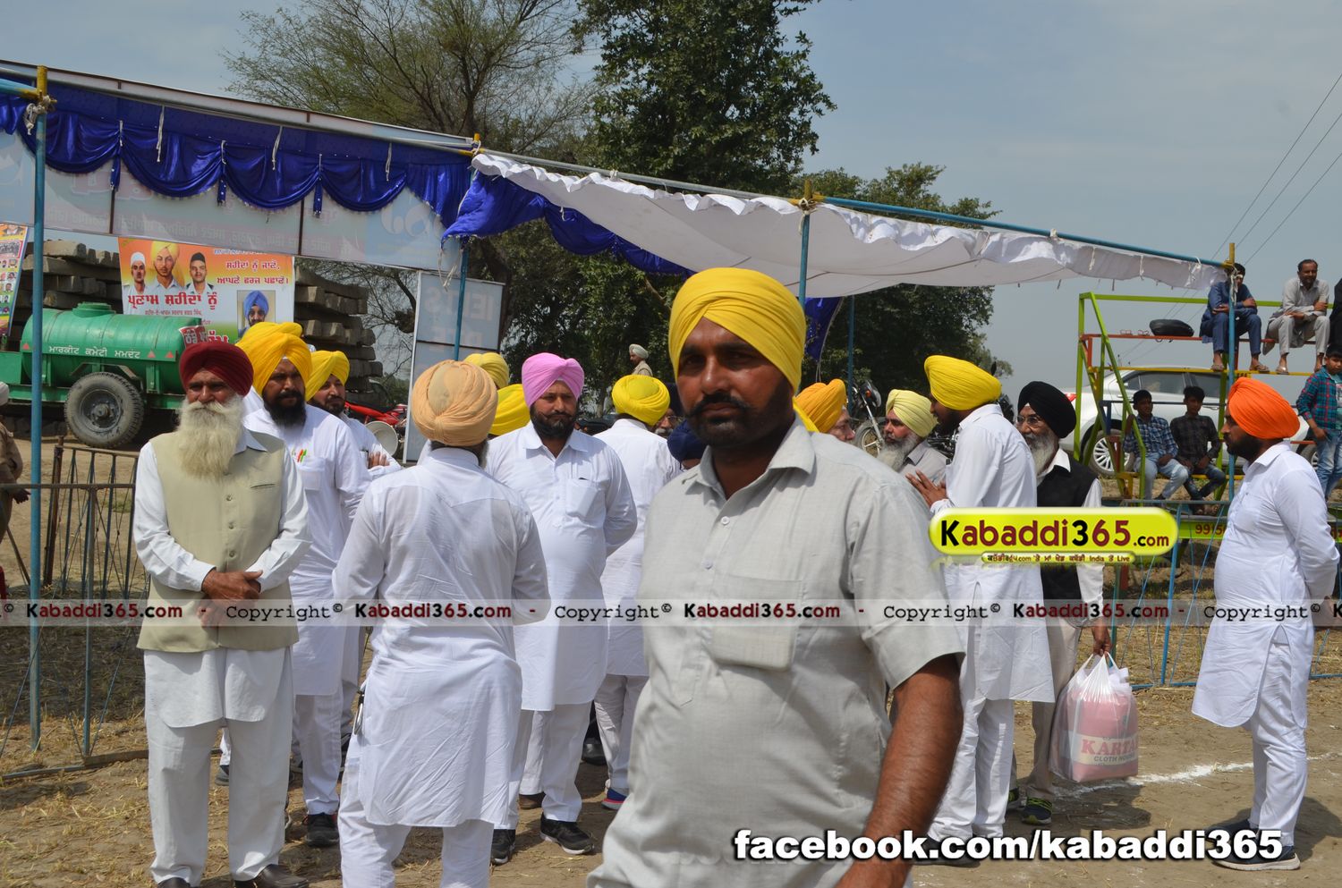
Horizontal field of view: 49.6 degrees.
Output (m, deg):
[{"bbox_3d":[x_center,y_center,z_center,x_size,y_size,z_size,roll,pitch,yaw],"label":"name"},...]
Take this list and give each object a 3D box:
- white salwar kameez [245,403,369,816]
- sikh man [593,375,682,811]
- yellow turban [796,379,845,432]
[{"bbox_3d":[-1.375,0.595,5.250,0.550,1.470,0.350,1,0,-19],"label":"white salwar kameez"},{"bbox_3d":[-0.147,0.663,5.880,0.470,1.520,0.320,2,2,-12],"label":"sikh man"},{"bbox_3d":[0.605,-0.152,6.000,0.260,0.220,0.230,1,2,-28],"label":"yellow turban"}]

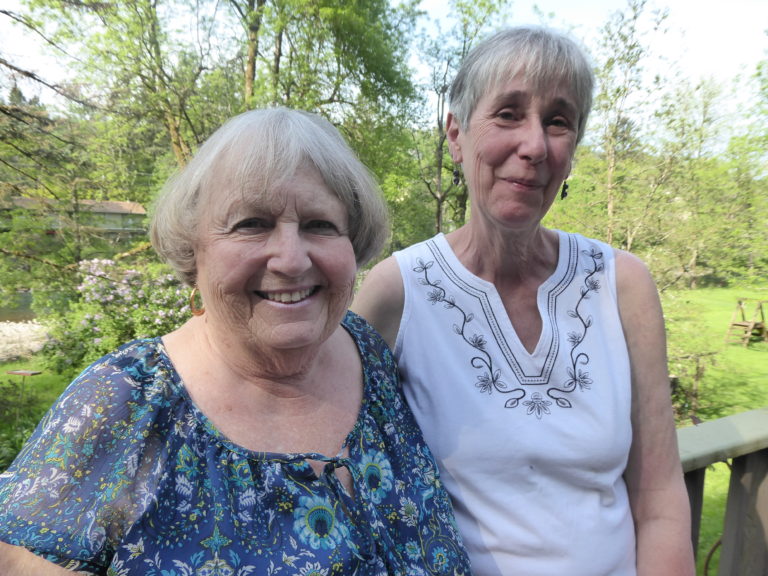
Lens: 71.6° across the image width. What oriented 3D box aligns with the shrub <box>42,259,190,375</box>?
[{"bbox_3d":[-5.550,0.650,11.400,3.400,2.450,2.700,0,9,0],"label":"shrub"}]

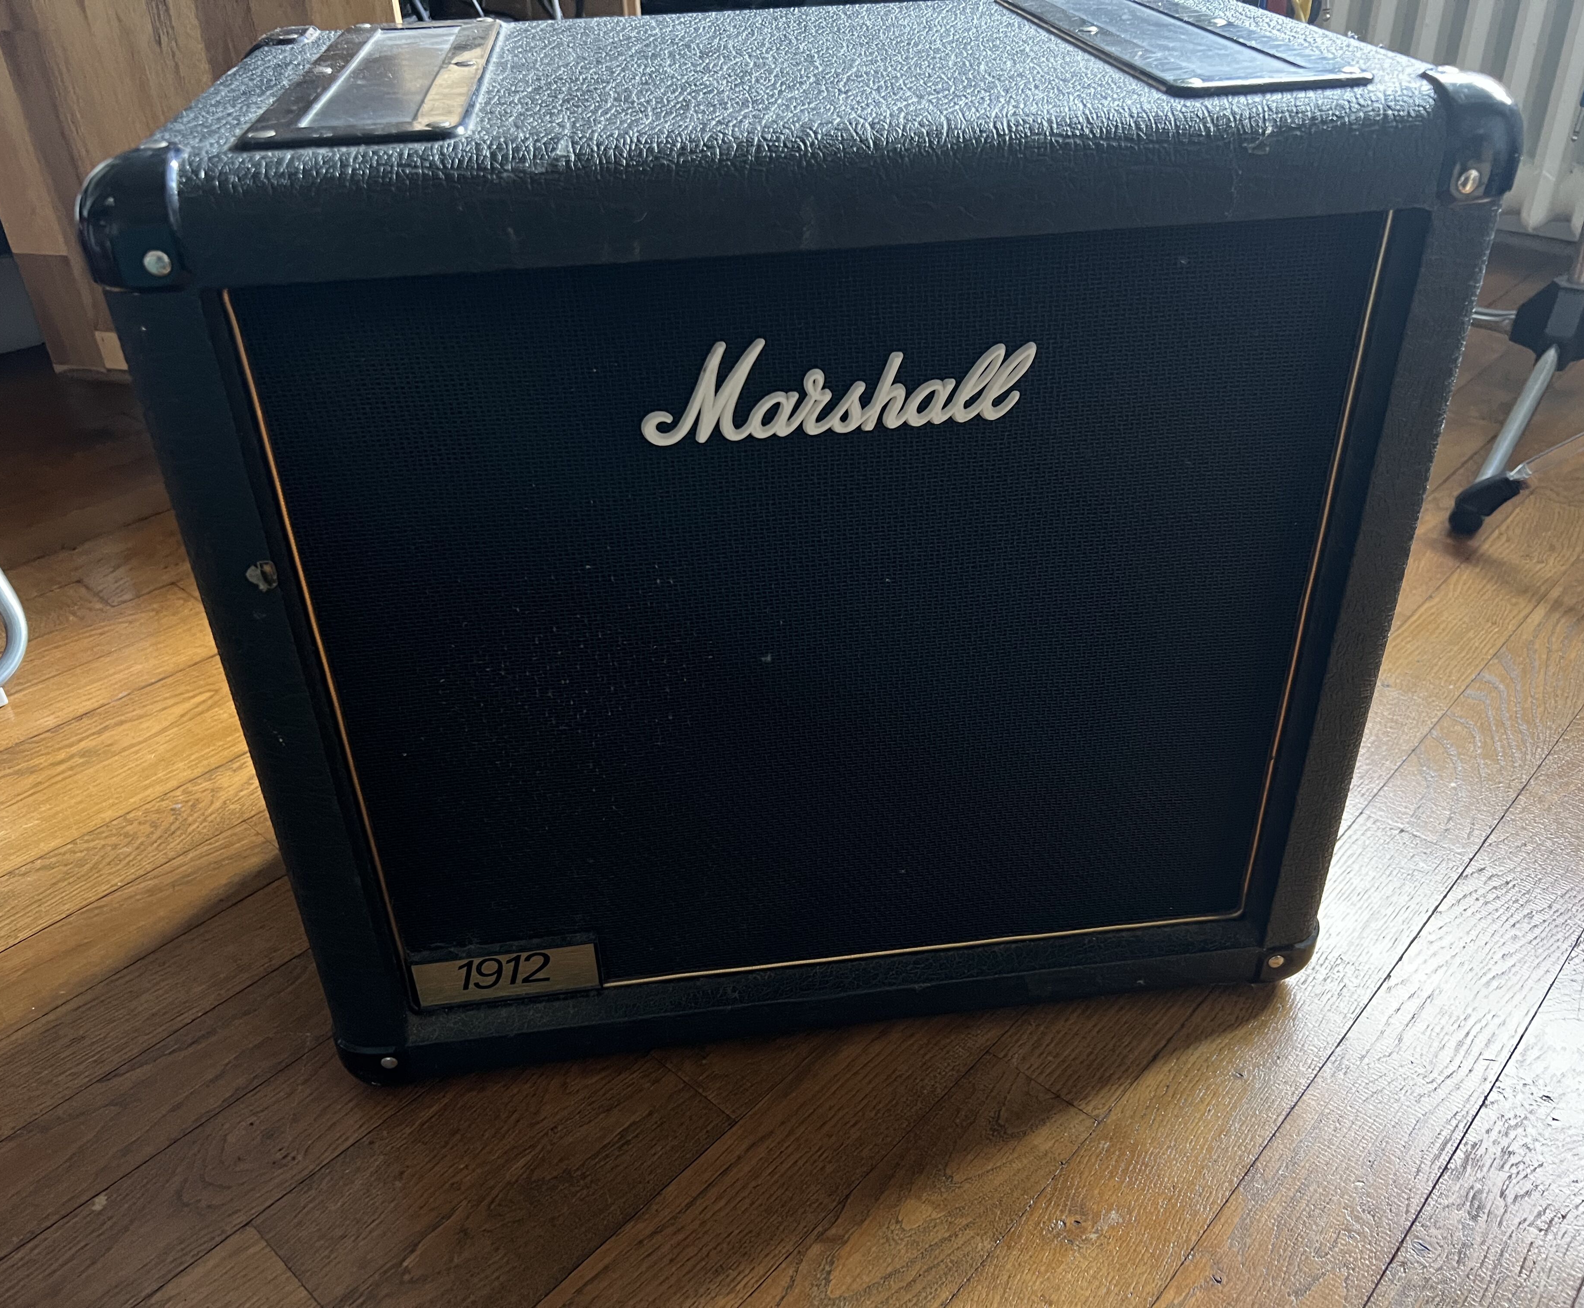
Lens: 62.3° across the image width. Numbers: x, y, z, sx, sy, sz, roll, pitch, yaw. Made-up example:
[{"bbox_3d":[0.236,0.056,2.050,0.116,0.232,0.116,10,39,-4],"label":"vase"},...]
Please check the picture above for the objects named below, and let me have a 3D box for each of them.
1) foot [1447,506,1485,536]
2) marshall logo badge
[{"bbox_3d":[0.588,-0.119,1.141,0.028,0.020,0.028,16,38,25],"label":"foot"},{"bbox_3d":[0.018,-0.105,0.510,0.156,0.039,0.008,-5,33,-5],"label":"marshall logo badge"}]

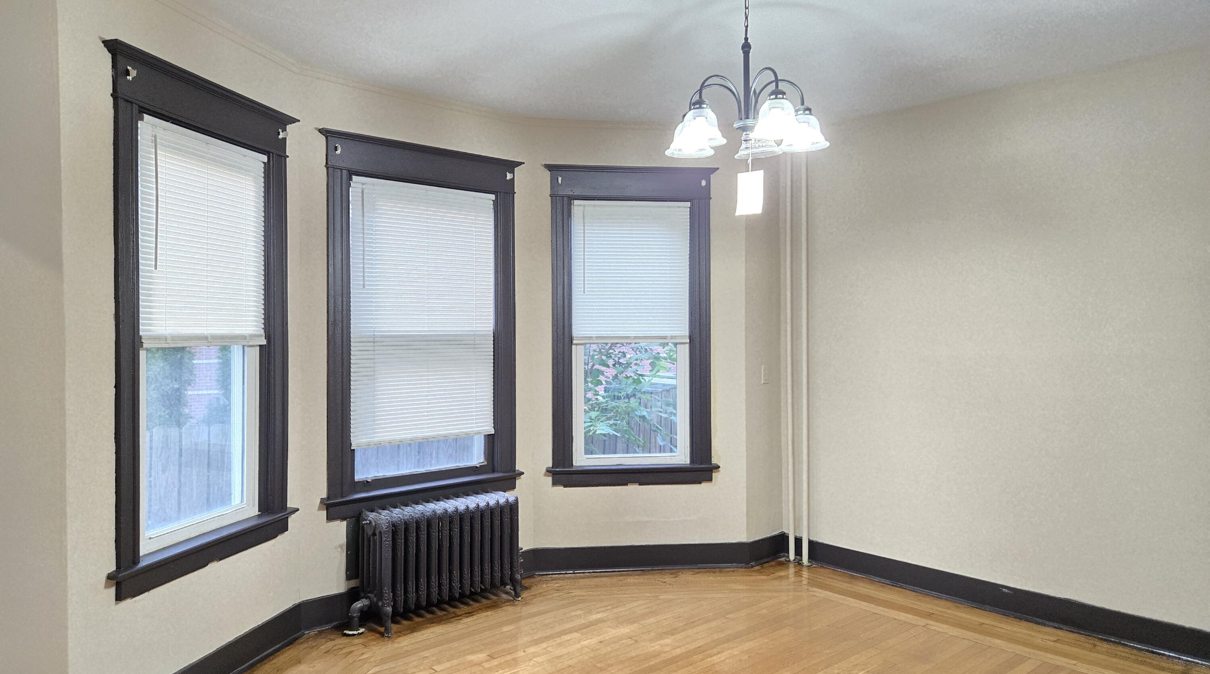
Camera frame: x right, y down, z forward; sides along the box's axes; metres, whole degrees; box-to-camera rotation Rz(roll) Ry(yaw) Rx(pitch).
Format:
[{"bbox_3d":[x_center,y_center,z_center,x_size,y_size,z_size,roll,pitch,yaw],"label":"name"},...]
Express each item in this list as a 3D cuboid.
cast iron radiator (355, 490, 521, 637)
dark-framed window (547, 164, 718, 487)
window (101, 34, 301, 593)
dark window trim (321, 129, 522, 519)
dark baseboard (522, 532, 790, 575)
[{"bbox_3d":[-0.845,1.126,4.128,0.852,0.569,0.259,0,0,-42],"label":"cast iron radiator"},{"bbox_3d":[0.163,-0.068,4.826,1.047,1.899,0.120,0,0,-7],"label":"dark-framed window"},{"bbox_3d":[-1.591,-0.053,3.236,0.130,1.899,1.065,0,0,12],"label":"window"},{"bbox_3d":[-0.949,-0.060,4.301,1.190,1.899,0.130,0,0,-42],"label":"dark window trim"},{"bbox_3d":[0.335,1.325,4.885,1.682,0.152,0.177,0,0,-11],"label":"dark baseboard"}]

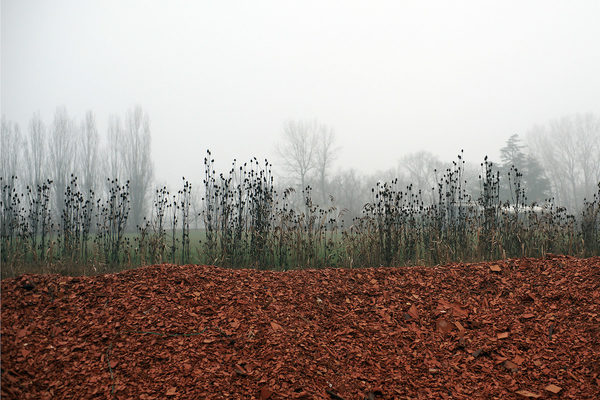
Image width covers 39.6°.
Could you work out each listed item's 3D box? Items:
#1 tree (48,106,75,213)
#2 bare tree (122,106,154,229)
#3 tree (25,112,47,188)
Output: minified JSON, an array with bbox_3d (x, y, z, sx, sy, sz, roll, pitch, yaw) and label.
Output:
[{"bbox_3d":[-37.130,-4.950,130.000,4.210,19.580,4.210,0,-1,0],"label":"tree"},{"bbox_3d":[-25.200,-4.990,130.000,4.990,19.500,4.990,0,-1,0],"label":"bare tree"},{"bbox_3d":[-41.860,-4.510,132.000,3.560,18.850,3.560,0,-1,0],"label":"tree"}]

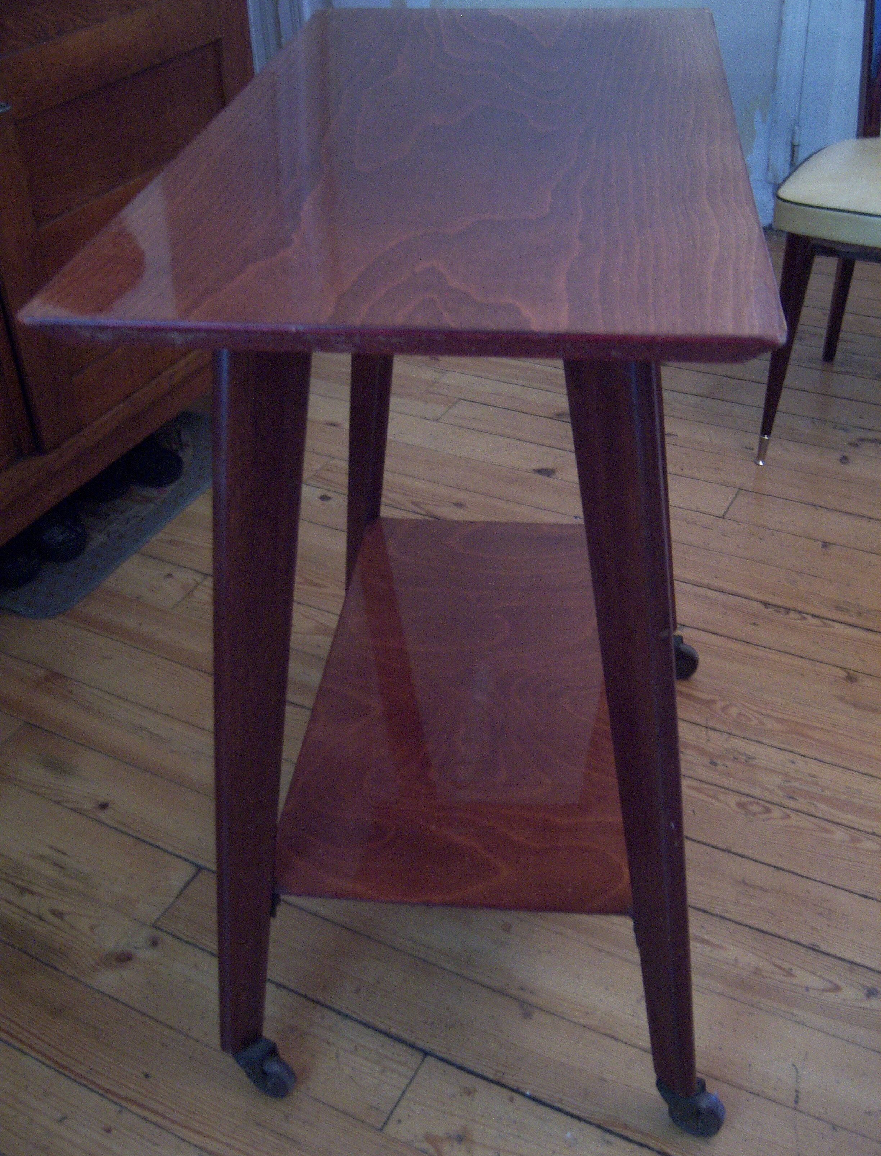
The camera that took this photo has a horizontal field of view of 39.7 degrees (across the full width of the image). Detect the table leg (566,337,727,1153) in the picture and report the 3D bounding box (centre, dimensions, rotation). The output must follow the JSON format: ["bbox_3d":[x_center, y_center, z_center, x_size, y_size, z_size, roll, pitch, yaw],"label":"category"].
[{"bbox_3d":[0.160,0.143,0.912,0.036,0.786,0.071,-28,33,-30],"label":"table leg"}]

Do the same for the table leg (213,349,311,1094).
[{"bbox_3d":[-0.134,0.137,0.934,0.063,0.778,0.058,-16,37,-33],"label":"table leg"}]

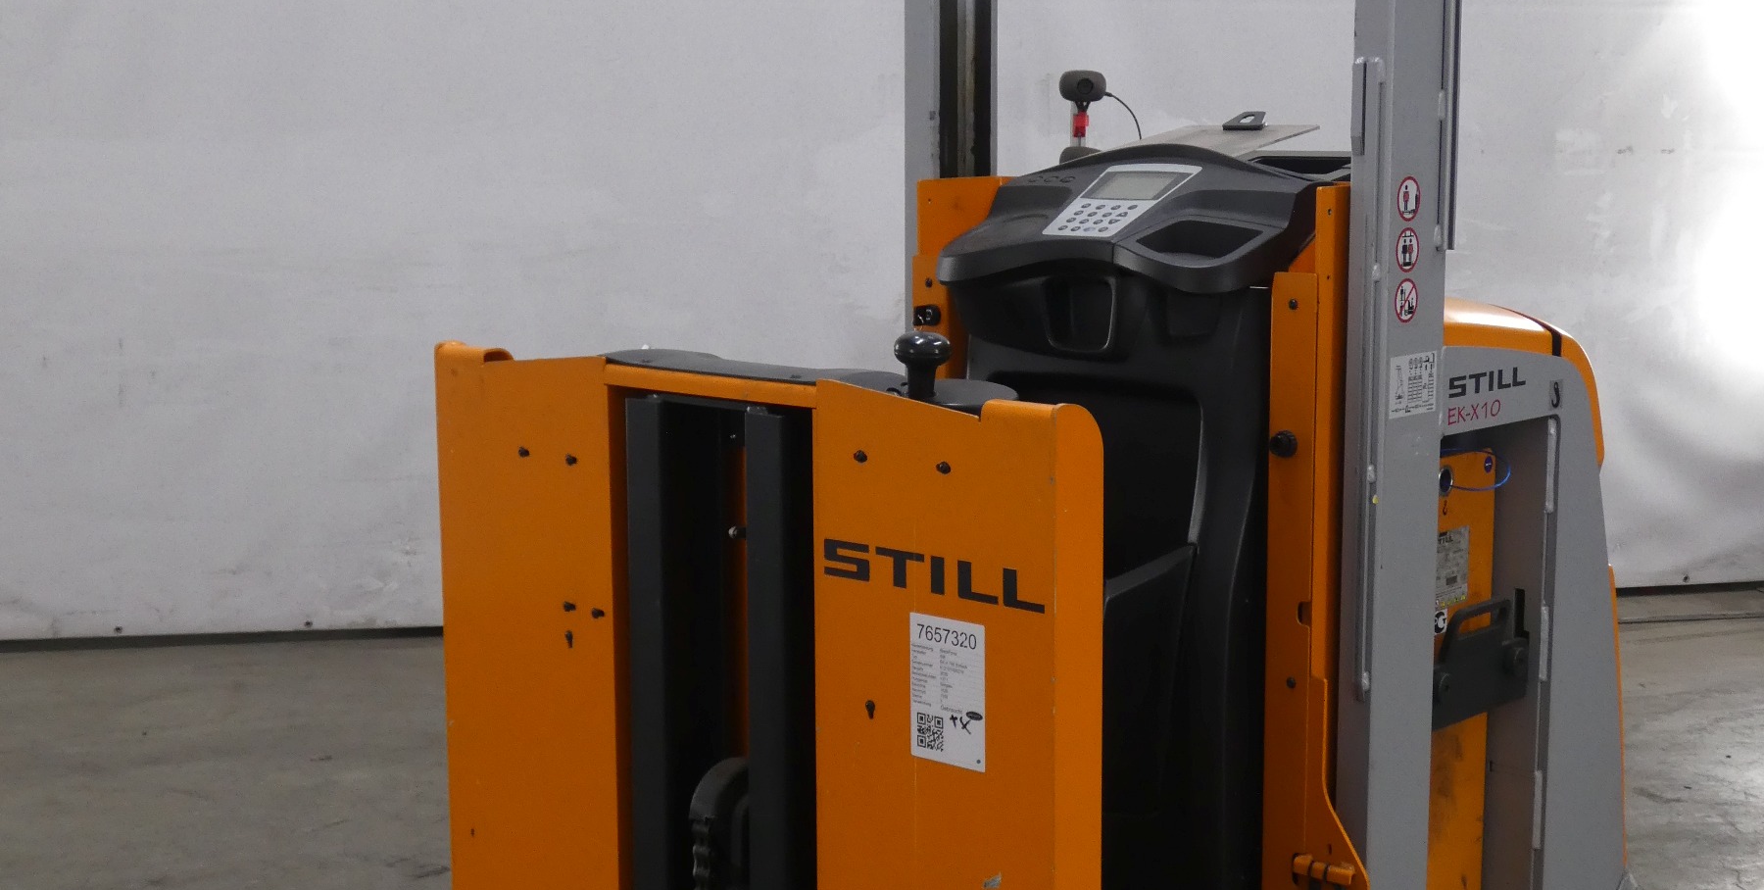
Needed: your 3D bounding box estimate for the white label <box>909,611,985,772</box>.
[{"bbox_3d":[0.067,0.250,2.268,0.100,0.150,0.002,7,11,42],"label":"white label"}]

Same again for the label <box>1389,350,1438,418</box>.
[{"bbox_3d":[0.615,-0.069,2.591,0.002,0.071,0.100,7,11,44],"label":"label"}]

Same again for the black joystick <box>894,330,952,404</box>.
[{"bbox_3d":[0.041,-0.081,2.299,0.058,0.071,0.058,0,8,0],"label":"black joystick"}]

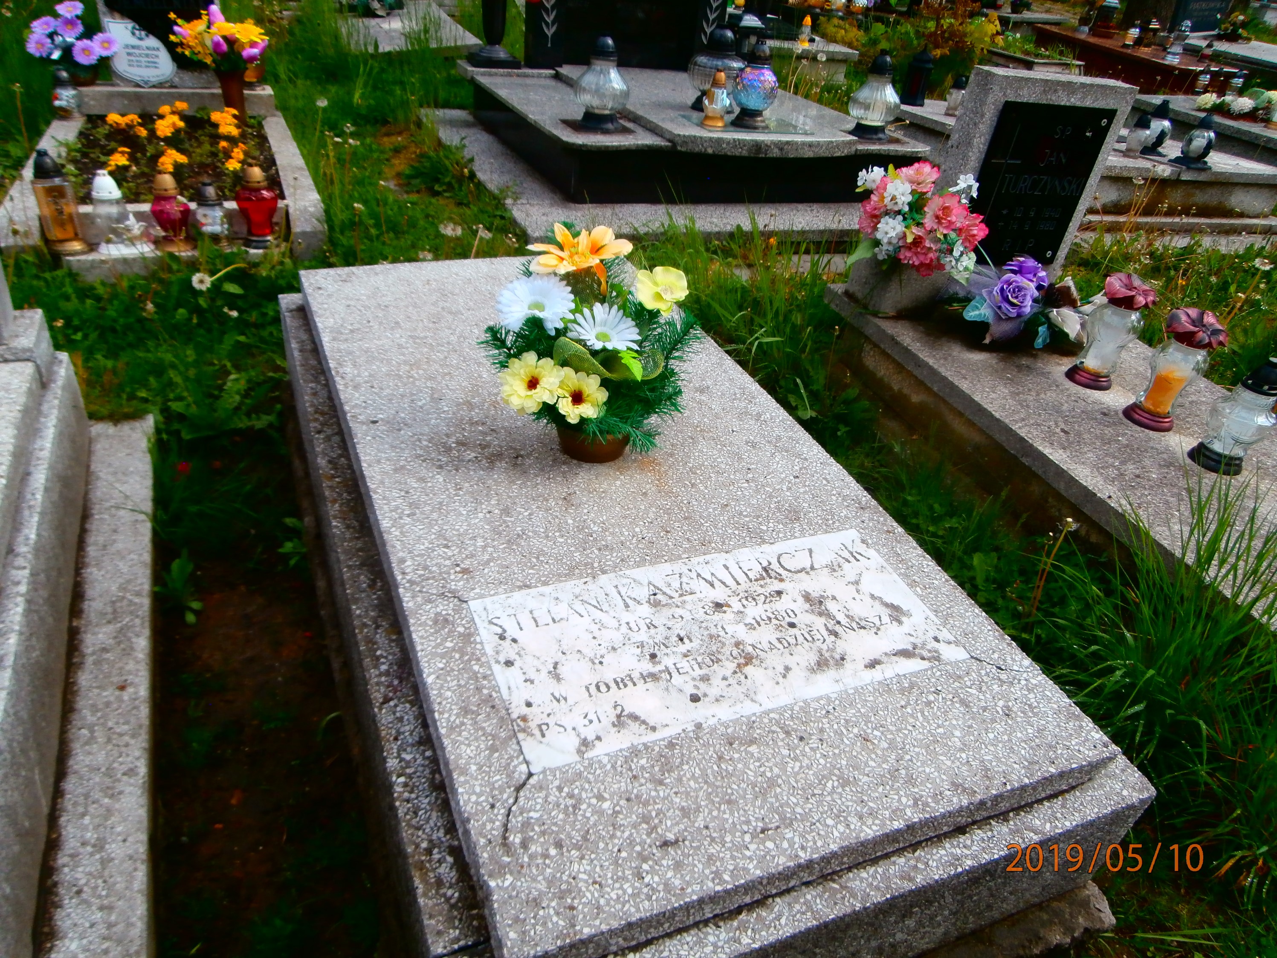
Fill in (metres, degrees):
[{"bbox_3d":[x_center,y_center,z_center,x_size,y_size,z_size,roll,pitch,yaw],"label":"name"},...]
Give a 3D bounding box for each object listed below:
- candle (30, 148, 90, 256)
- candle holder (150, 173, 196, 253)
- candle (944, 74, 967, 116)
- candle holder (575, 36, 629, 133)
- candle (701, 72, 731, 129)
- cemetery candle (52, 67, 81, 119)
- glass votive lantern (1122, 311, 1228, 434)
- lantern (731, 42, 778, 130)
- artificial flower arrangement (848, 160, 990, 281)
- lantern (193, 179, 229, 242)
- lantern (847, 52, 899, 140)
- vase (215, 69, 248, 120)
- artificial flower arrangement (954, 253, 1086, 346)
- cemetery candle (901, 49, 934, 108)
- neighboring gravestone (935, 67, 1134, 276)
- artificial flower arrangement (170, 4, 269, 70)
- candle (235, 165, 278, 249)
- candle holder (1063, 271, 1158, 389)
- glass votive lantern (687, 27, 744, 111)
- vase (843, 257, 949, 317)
[{"bbox_3d":[-1.746,-0.834,2.655,0.130,0.285,0.125,-9,33,-22],"label":"candle"},{"bbox_3d":[-1.456,-0.831,2.754,0.128,0.221,0.128,-9,33,-22],"label":"candle holder"},{"bbox_3d":[1.668,-1.972,4.561,0.114,0.180,0.114,14,34,14],"label":"candle"},{"bbox_3d":[-0.138,-1.524,3.418,0.210,0.316,0.210,2,33,-3],"label":"candle holder"},{"bbox_3d":[0.299,-1.441,3.355,0.107,0.190,0.107,4,31,-2],"label":"candle"},{"bbox_3d":[-2.619,-1.763,4.049,0.125,0.201,0.125,-9,33,-22],"label":"cemetery candle"},{"bbox_3d":[1.157,-0.231,1.914,0.126,0.242,0.126,-4,35,-22],"label":"glass votive lantern"},{"bbox_3d":[0.467,-1.578,3.555,0.176,0.300,0.176,7,33,4],"label":"lantern"},{"bbox_3d":[0.697,-0.648,2.219,0.279,0.256,0.223,-9,38,-20],"label":"artificial flower arrangement"},{"bbox_3d":[-1.303,-0.820,2.726,0.087,0.190,0.087,-11,36,-22],"label":"lantern"},{"bbox_3d":[0.983,-1.575,3.648,0.208,0.302,0.208,11,33,10],"label":"lantern"},{"bbox_3d":[-1.732,-1.651,3.850,0.128,0.214,0.128,-9,35,-21],"label":"vase"},{"bbox_3d":[0.984,-0.466,2.288,0.340,0.180,0.200,-4,35,-22],"label":"artificial flower arrangement"},{"bbox_3d":[1.540,-2.204,4.876,0.135,0.273,0.135,-7,33,-19],"label":"cemetery candle"},{"bbox_3d":[1.047,-0.818,2.442,0.473,0.542,0.095,-6,38,-21],"label":"neighboring gravestone"},{"bbox_3d":[-1.766,-1.863,3.739,0.356,0.230,0.267,-10,35,-22],"label":"artificial flower arrangement"},{"bbox_3d":[-1.220,-0.871,2.836,0.142,0.240,0.142,-9,33,-22],"label":"candle"},{"bbox_3d":[1.104,-0.341,2.074,0.126,0.239,0.126,-4,35,-22],"label":"candle holder"},{"bbox_3d":[0.335,-1.726,3.722,0.238,0.299,0.238,4,31,-2],"label":"glass votive lantern"},{"bbox_3d":[0.674,-0.559,2.356,0.196,0.157,0.138,-9,38,-20],"label":"vase"}]

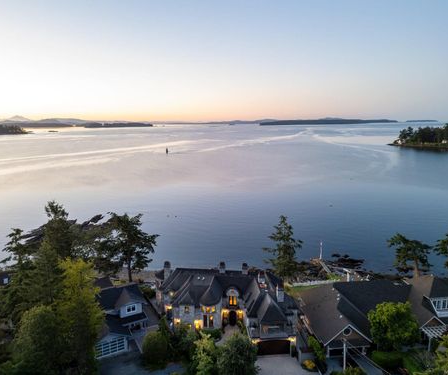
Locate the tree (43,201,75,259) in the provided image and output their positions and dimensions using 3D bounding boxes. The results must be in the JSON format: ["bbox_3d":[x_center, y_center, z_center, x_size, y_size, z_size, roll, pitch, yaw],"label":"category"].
[{"bbox_3d":[-34.354,12.533,71.534,7.500,20.000,7.500,0,11,0],"label":"tree"}]

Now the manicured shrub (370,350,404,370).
[{"bbox_3d":[23.768,25.187,50.710,4.400,1.400,2.400,0,11,0],"label":"manicured shrub"}]

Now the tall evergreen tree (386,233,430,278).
[{"bbox_3d":[42.733,15.875,80.300,10.000,11.800,9.000,0,11,0],"label":"tall evergreen tree"}]

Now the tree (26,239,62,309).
[{"bbox_3d":[-31.860,16.188,61.537,7.000,15.500,7.000,0,11,0],"label":"tree"}]

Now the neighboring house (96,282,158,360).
[{"bbox_3d":[-18.900,20.267,59.046,13.000,8.000,15.000,-6,12,-29],"label":"neighboring house"}]

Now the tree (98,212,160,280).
[{"bbox_3d":[-21.497,13.651,78.866,12.500,16.500,11.500,0,11,0],"label":"tree"}]

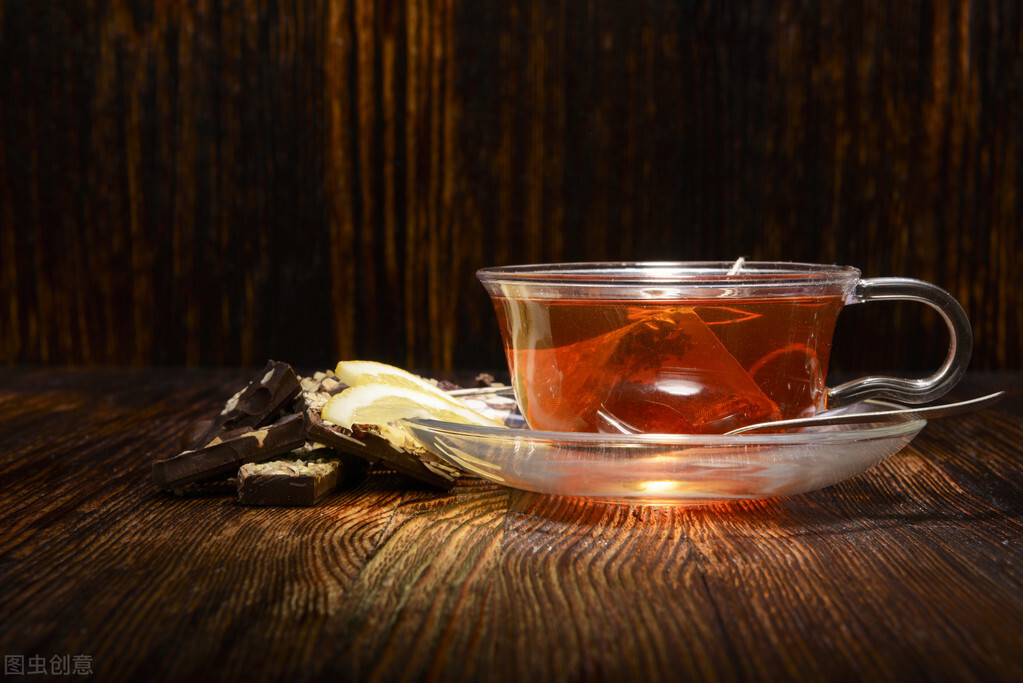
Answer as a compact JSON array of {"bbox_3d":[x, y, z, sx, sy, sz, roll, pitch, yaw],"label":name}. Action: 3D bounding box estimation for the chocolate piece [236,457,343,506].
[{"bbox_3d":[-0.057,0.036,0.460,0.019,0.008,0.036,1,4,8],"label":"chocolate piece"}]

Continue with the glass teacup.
[{"bbox_3d":[0.058,0.007,0.478,0.133,0.053,0.104,0,4,0],"label":"glass teacup"}]

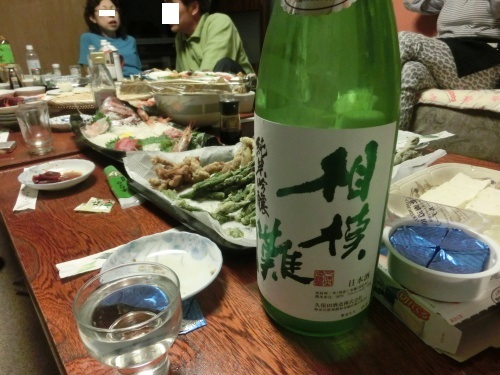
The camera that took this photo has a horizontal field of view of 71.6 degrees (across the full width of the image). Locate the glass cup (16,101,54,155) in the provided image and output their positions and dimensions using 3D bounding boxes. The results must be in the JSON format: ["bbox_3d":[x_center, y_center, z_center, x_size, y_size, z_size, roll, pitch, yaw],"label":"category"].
[{"bbox_3d":[-0.457,-0.128,0.739,0.057,0.101,0.057,-1,24,0],"label":"glass cup"}]

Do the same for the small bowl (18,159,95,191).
[{"bbox_3d":[-0.320,-0.017,0.584,0.116,0.022,0.116,-1,24,0],"label":"small bowl"}]

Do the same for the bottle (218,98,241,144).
[{"bbox_3d":[-0.042,-0.137,0.736,0.047,0.112,0.047,-1,24,0],"label":"bottle"}]

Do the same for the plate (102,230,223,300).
[{"bbox_3d":[-0.086,0.085,0.348,0.117,0.022,0.117,-1,24,0],"label":"plate"}]

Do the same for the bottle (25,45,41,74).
[{"bbox_3d":[-1.276,-0.741,2.031,0.064,0.190,0.064,-1,24,0],"label":"bottle"}]

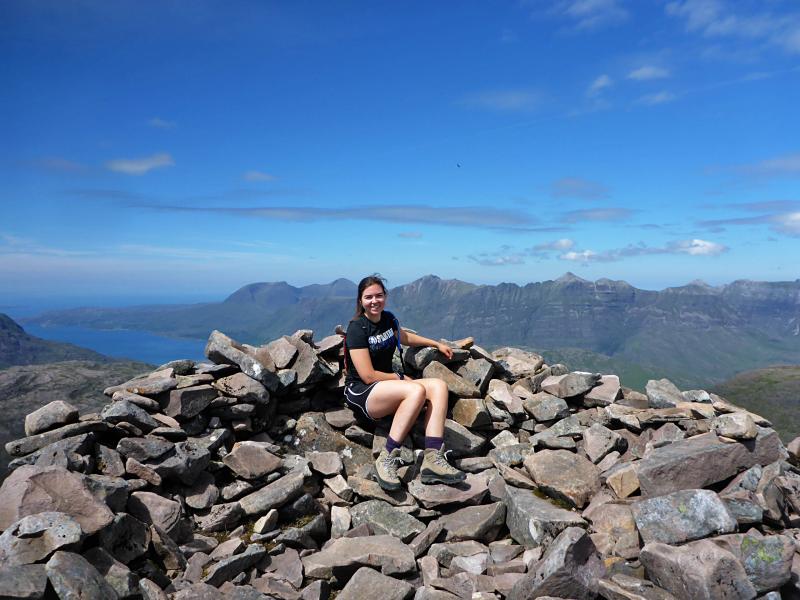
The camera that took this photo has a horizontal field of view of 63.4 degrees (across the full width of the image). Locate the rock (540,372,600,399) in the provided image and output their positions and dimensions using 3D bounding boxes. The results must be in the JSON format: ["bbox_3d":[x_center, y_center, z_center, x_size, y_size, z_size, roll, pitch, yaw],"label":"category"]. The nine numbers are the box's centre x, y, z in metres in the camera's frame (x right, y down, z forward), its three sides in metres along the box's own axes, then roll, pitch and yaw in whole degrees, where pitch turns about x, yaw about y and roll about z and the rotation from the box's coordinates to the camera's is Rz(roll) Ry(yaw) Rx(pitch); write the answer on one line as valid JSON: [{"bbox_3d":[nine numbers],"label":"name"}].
[{"bbox_3d":[1.049,0.527,4.000,0.345,0.110,0.180,-2,15,0],"label":"rock"}]

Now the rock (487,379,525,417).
[{"bbox_3d":[0.597,0.553,3.680,0.190,0.110,0.180,16,25,-10],"label":"rock"}]

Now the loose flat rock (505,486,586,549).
[{"bbox_3d":[0.710,1.051,3.150,0.350,0.170,0.250,9,18,13],"label":"loose flat rock"}]

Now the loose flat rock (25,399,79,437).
[{"bbox_3d":[-1.933,0.655,3.600,0.260,0.130,0.170,-16,7,-19],"label":"loose flat rock"}]

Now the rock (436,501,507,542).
[{"bbox_3d":[0.317,0.971,2.850,0.280,0.100,0.190,-12,23,-10],"label":"rock"}]

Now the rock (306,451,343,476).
[{"bbox_3d":[-0.396,0.863,3.420,0.190,0.080,0.150,0,33,0],"label":"rock"}]

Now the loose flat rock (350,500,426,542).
[{"bbox_3d":[-0.054,1.108,3.250,0.360,0.100,0.220,12,25,6],"label":"loose flat rock"}]

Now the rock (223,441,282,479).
[{"bbox_3d":[-0.826,0.899,3.650,0.300,0.110,0.200,2,41,-6],"label":"rock"}]

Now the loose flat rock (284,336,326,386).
[{"bbox_3d":[-0.564,0.367,3.850,0.185,0.260,0.100,-21,-27,20],"label":"loose flat rock"}]

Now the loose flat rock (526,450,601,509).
[{"bbox_3d":[0.785,0.859,3.120,0.320,0.120,0.260,5,35,20],"label":"loose flat rock"}]

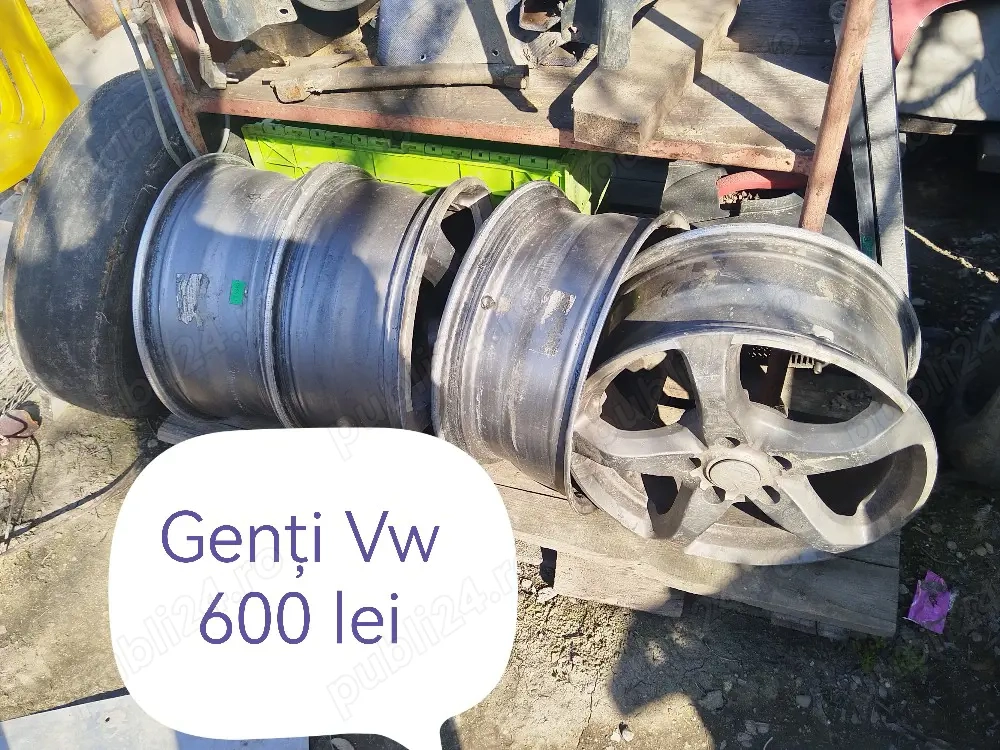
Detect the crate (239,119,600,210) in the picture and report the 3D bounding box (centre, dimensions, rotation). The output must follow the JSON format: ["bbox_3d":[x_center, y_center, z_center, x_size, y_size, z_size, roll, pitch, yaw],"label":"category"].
[{"bbox_3d":[-0.110,-0.387,1.482,0.595,0.290,0.380,11,41,16],"label":"crate"}]

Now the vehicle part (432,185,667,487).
[{"bbox_3d":[0.111,-0.048,1.136,0.210,0.447,0.447,19,44,24],"label":"vehicle part"}]

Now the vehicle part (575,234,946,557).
[{"bbox_3d":[0.336,0.045,1.040,0.447,0.447,0.220,10,45,15],"label":"vehicle part"}]

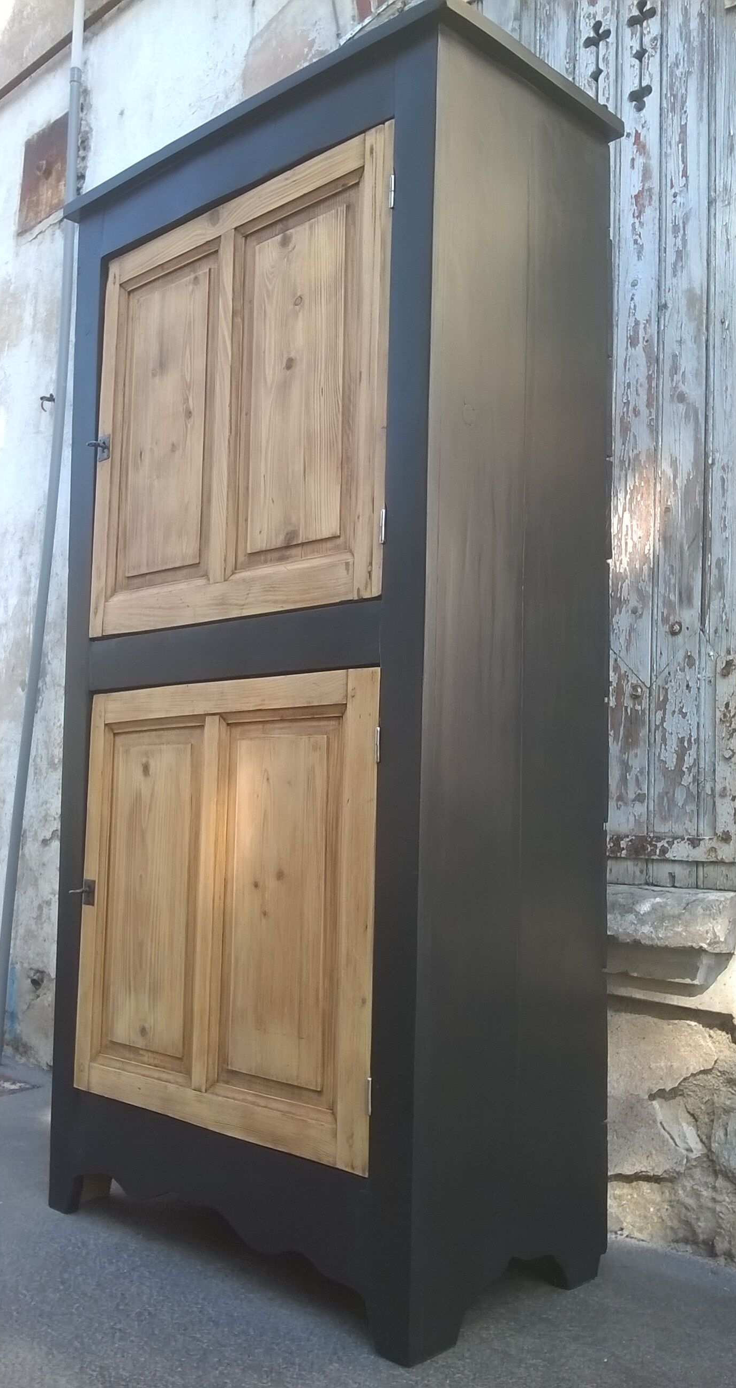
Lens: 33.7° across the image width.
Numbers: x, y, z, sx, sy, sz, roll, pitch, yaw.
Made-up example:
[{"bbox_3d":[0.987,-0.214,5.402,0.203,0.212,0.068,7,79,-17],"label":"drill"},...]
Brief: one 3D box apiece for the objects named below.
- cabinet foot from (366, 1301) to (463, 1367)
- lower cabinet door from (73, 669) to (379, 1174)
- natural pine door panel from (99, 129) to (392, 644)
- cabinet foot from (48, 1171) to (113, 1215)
[{"bbox_3d":[0.062,0.862,1.669,0.084,0.066,0.102,-3,-7,43],"label":"cabinet foot"},{"bbox_3d":[-0.243,0.333,1.961,0.714,0.706,0.025,-3,-7,43],"label":"lower cabinet door"},{"bbox_3d":[-0.230,-0.481,2.036,0.732,0.719,0.025,-3,-7,43],"label":"natural pine door panel"},{"bbox_3d":[-0.516,0.897,2.205,0.078,0.065,0.095,-3,-7,43],"label":"cabinet foot"}]

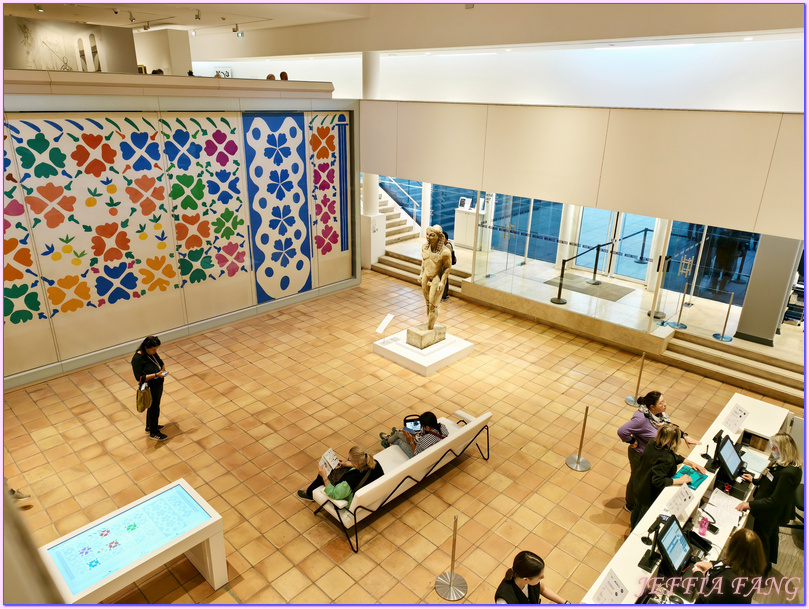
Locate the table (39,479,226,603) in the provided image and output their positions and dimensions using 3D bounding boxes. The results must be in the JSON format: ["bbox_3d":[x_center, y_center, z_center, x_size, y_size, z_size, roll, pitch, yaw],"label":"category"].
[{"bbox_3d":[-2.528,2.525,5.171,0.823,0.838,1.339,20,28,39],"label":"table"}]

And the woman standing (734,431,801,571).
[{"bbox_3d":[3.873,2.049,5.724,0.600,1.620,0.620,14,25,30],"label":"woman standing"}]

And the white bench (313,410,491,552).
[{"bbox_3d":[0.041,1.988,6.821,2.420,0.760,0.840,-19,29,-41],"label":"white bench"}]

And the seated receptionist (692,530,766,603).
[{"bbox_3d":[2.828,2.538,4.815,0.520,1.320,0.680,-17,28,-39],"label":"seated receptionist"}]

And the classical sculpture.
[{"bbox_3d":[0.556,-0.512,10.351,0.600,2.060,0.520,19,27,39],"label":"classical sculpture"}]

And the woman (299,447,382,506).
[{"bbox_3d":[-0.765,1.980,6.321,1.100,1.100,0.520,14,25,30],"label":"woman"}]

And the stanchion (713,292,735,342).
[{"bbox_3d":[6.238,0.222,10.372,0.340,0.950,0.340,19,27,39],"label":"stanchion"}]

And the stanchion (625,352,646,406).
[{"bbox_3d":[3.890,1.200,8.848,0.335,0.935,0.335,20,28,39],"label":"stanchion"}]

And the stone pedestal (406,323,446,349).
[{"bbox_3d":[0.446,0.602,10.721,0.410,0.290,0.710,19,27,39],"label":"stone pedestal"}]

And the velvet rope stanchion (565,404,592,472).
[{"bbox_3d":[2.420,1.772,7.287,0.335,0.935,0.335,20,28,39],"label":"velvet rope stanchion"}]

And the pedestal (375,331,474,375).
[{"bbox_3d":[0.386,0.870,10.695,1.410,0.200,1.420,19,27,39],"label":"pedestal"}]

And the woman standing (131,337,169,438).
[{"bbox_3d":[-3.645,1.193,7.665,0.540,1.580,0.500,2,21,2],"label":"woman standing"}]

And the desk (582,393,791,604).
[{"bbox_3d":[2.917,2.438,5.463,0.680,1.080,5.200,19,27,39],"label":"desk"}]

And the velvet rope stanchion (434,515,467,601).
[{"bbox_3d":[0.496,2.470,5.370,0.335,0.935,0.335,1,21,0],"label":"velvet rope stanchion"}]

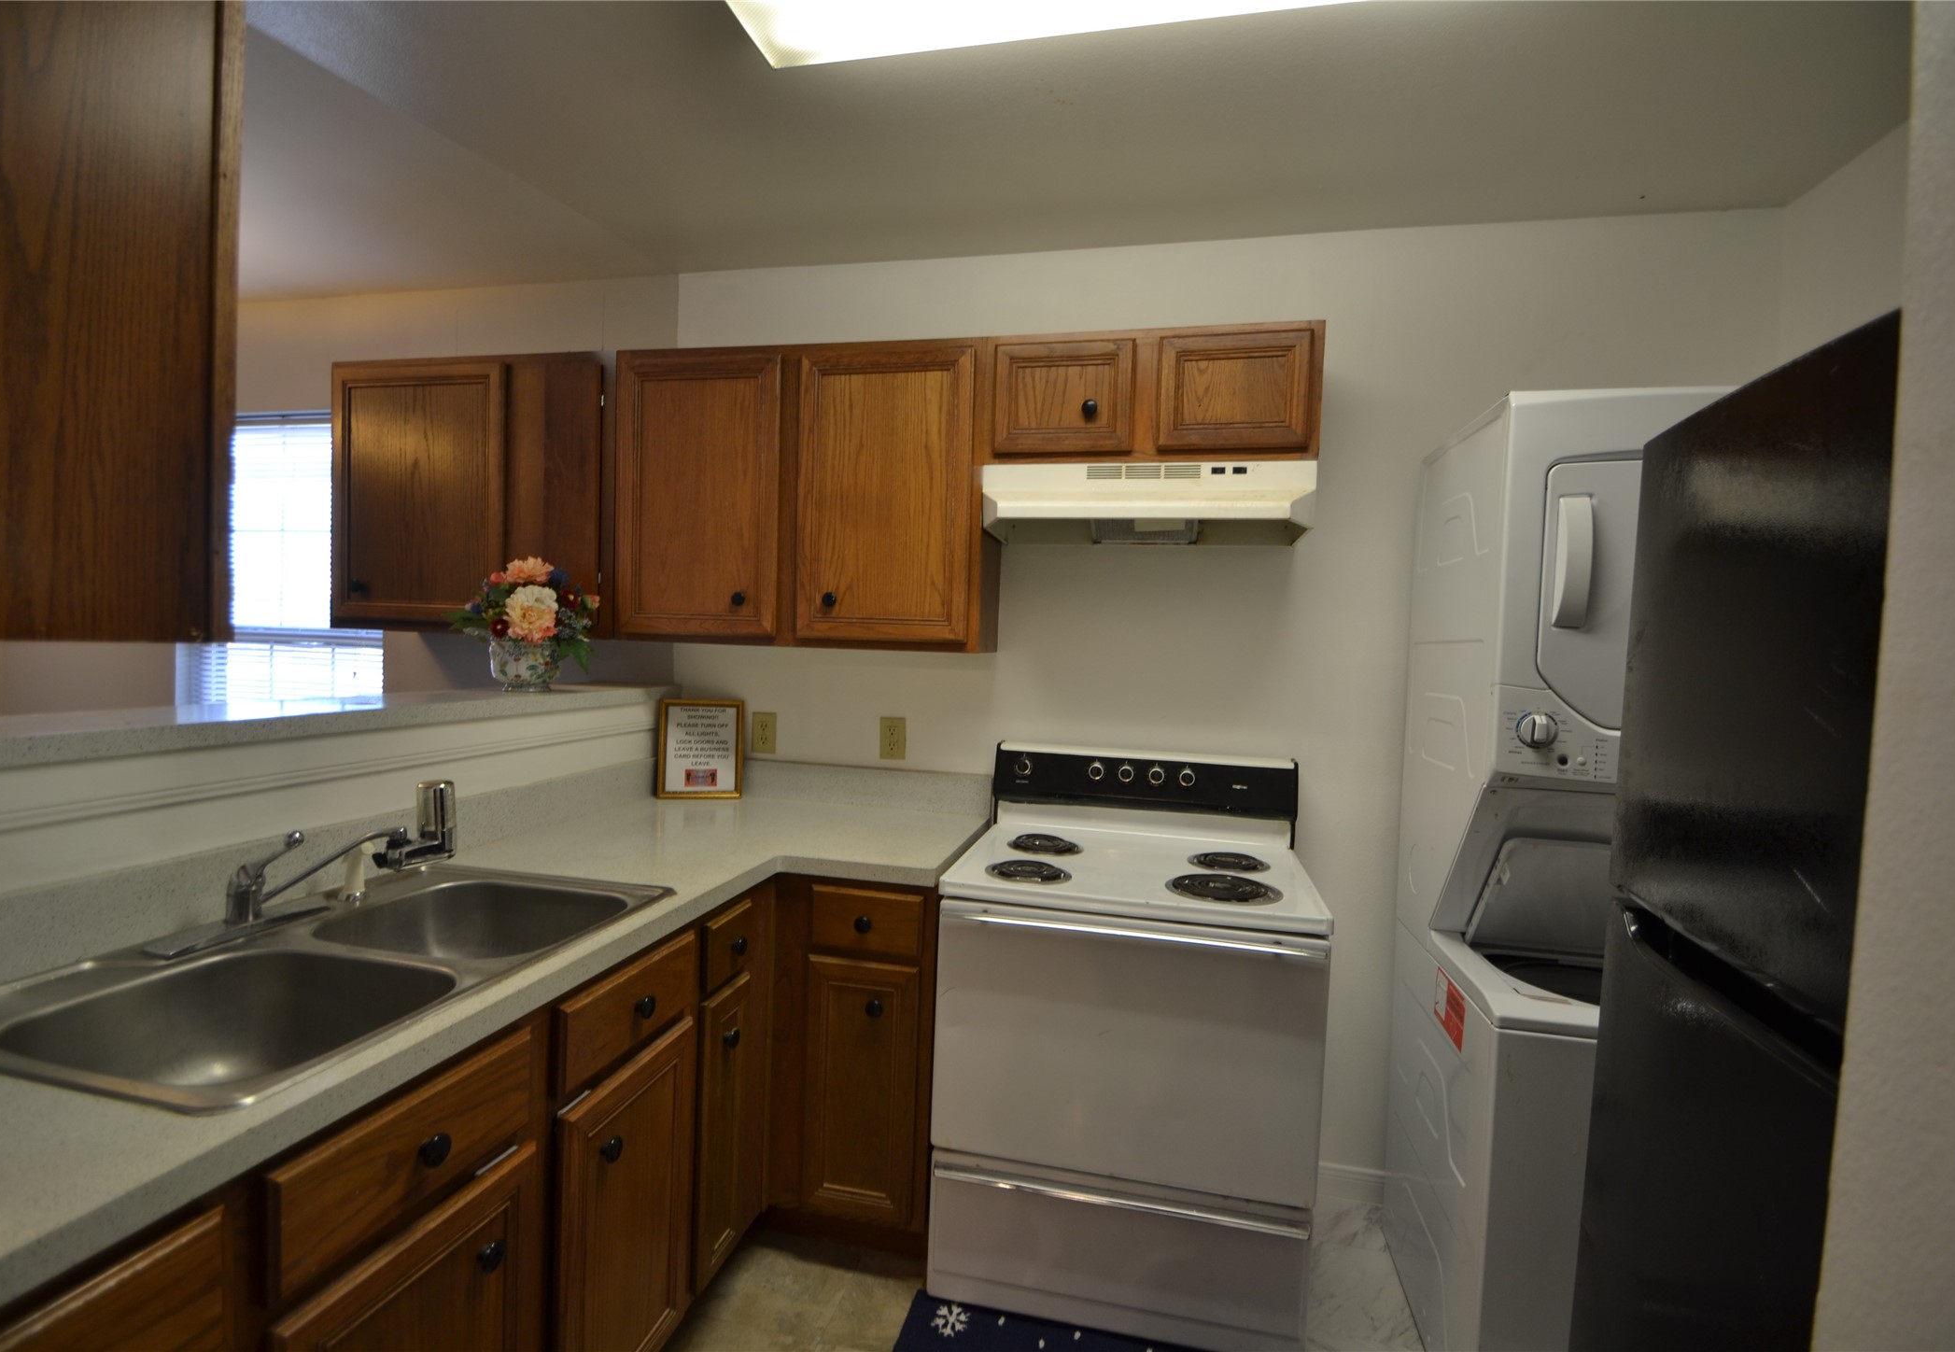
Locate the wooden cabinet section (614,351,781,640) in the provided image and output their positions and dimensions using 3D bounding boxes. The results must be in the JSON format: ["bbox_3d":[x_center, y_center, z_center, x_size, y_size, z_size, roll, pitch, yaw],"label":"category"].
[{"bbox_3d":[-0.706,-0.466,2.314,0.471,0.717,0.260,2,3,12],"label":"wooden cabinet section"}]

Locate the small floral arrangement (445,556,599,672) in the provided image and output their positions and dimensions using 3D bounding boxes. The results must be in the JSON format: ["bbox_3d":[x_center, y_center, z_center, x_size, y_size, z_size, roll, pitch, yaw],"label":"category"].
[{"bbox_3d":[-1.121,-0.152,2.080,0.310,0.290,0.300,3,2,13],"label":"small floral arrangement"}]

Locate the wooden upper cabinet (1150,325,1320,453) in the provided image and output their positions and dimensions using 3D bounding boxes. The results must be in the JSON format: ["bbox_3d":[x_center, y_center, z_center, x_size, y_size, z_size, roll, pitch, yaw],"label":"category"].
[{"bbox_3d":[0.617,-0.646,2.053,0.360,0.281,0.323,3,2,13],"label":"wooden upper cabinet"}]

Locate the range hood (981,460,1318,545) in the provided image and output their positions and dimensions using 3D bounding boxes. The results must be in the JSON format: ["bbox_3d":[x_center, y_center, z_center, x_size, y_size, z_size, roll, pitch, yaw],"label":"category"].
[{"bbox_3d":[0.403,-0.422,2.050,0.763,0.152,0.442,3,2,13],"label":"range hood"}]

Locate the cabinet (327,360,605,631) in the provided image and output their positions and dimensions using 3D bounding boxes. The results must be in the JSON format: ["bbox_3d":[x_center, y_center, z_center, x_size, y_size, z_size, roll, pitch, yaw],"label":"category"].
[{"bbox_3d":[-1.436,-0.512,2.535,0.901,0.769,0.325,3,2,13],"label":"cabinet"}]

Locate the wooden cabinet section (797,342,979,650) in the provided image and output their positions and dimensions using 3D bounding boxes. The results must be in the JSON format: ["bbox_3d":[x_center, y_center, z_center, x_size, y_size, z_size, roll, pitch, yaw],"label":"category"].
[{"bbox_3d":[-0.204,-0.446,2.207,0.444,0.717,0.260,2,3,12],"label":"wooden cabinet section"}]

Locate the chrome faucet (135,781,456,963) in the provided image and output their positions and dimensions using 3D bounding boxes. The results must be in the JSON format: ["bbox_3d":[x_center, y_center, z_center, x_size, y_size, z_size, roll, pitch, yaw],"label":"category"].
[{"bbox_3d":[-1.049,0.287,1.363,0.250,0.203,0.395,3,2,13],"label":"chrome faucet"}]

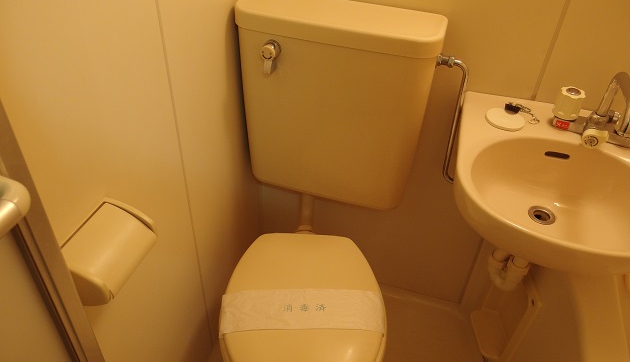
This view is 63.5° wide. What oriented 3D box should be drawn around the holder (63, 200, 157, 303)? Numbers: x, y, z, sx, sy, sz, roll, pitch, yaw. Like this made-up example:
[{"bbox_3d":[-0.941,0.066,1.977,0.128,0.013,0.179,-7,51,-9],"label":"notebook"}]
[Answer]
[{"bbox_3d":[-0.330,0.122,0.821,0.090,0.109,0.143,12,40,12],"label":"holder"}]

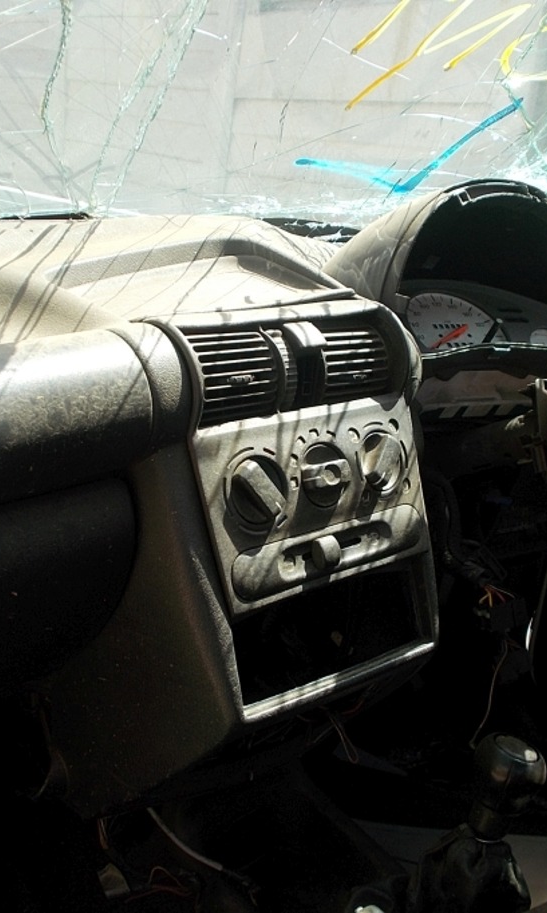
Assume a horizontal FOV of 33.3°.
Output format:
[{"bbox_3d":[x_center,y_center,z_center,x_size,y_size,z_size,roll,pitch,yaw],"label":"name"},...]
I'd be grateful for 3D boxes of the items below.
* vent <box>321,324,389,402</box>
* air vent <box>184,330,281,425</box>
[{"bbox_3d":[0.054,-0.067,0.680,0.067,0.057,0.025,-11,7,-37],"label":"vent"},{"bbox_3d":[-0.028,-0.054,0.617,0.067,0.060,0.025,-11,7,-37],"label":"air vent"}]

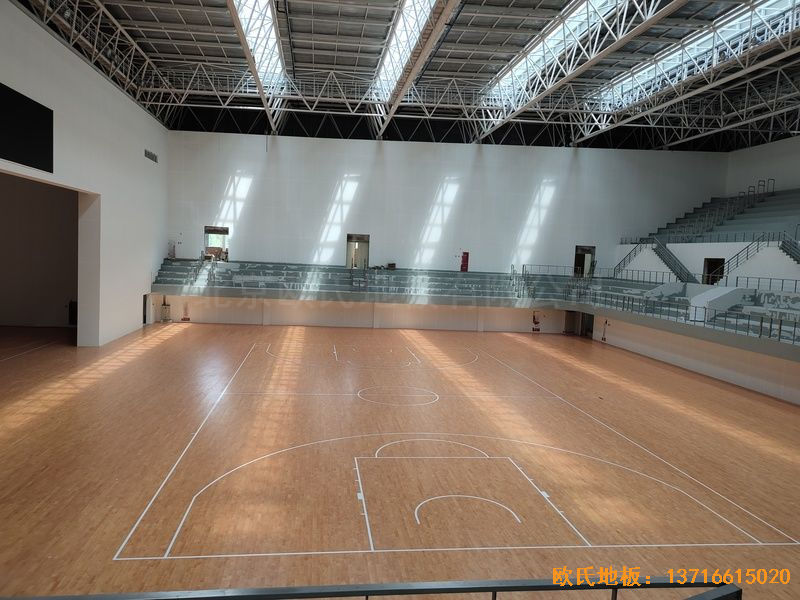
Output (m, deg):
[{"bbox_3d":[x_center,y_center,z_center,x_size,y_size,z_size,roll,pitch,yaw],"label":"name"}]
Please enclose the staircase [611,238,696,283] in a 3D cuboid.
[{"bbox_3d":[21.011,-3.300,49.597,1.400,3.700,10.900,2,4,-8],"label":"staircase"}]

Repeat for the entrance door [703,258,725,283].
[{"bbox_3d":[22.559,-1.913,43.212,0.200,2.080,2.150,2,4,-8],"label":"entrance door"}]

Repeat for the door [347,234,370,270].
[{"bbox_3d":[-3.724,-4.315,53.833,2.030,3.030,0.200,2,4,-8],"label":"door"}]

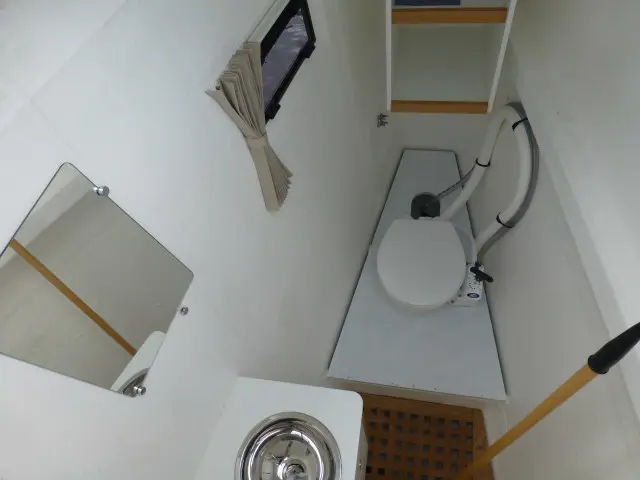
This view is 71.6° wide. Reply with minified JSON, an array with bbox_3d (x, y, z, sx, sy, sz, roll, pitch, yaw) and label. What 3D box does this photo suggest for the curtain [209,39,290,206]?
[{"bbox_3d":[-0.147,-0.268,1.169,0.080,0.500,0.215,12,64,16],"label":"curtain"}]

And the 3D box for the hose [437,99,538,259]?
[{"bbox_3d":[0.701,-0.228,1.881,0.350,0.420,0.530,4,62,12],"label":"hose"}]

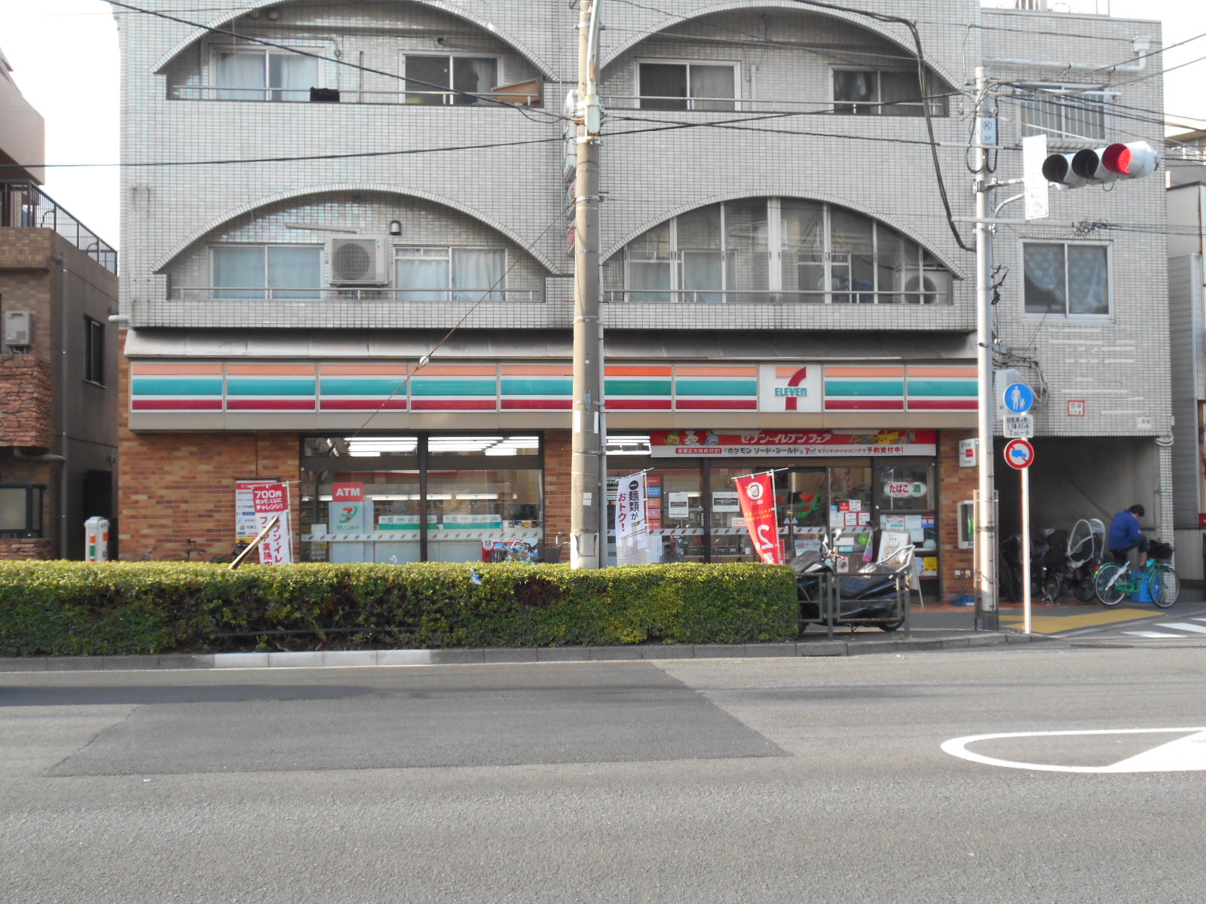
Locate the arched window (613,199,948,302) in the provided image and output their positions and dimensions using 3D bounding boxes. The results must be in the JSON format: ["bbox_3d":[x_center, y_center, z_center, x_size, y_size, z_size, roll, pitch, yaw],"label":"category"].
[{"bbox_3d":[2.629,-3.010,23.198,5.420,1.600,0.350,0,-2,-7],"label":"arched window"}]

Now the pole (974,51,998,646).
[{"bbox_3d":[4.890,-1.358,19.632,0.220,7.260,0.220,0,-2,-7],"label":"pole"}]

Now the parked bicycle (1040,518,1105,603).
[{"bbox_3d":[7.698,1.774,25.228,1.600,1.400,0.600,2,-3,-44],"label":"parked bicycle"}]

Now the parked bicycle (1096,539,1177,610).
[{"bbox_3d":[8.400,1.913,24.121,1.800,1.080,0.550,0,-2,-22],"label":"parked bicycle"}]

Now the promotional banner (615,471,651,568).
[{"bbox_3d":[0.403,1.118,20.266,0.520,1.750,0.150,-1,-2,3],"label":"promotional banner"}]

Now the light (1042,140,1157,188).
[{"bbox_3d":[5.815,-3.394,18.048,0.500,0.390,1.260,1,-3,-40],"label":"light"}]

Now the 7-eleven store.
[{"bbox_3d":[-0.789,0.591,24.408,12.660,3.750,5.000,0,-2,-7],"label":"7-eleven store"}]

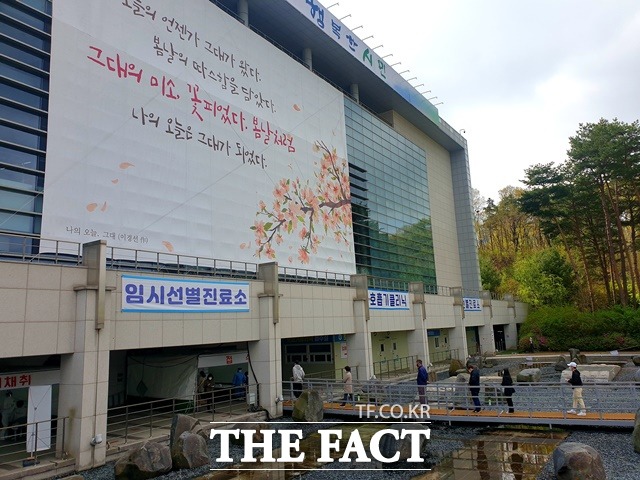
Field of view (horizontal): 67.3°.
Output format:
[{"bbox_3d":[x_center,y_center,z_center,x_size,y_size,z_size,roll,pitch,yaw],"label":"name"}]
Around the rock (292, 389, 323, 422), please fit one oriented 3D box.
[{"bbox_3d":[-0.479,6.521,19.035,1.191,1.159,0.950,-2,-10,-2],"label":"rock"}]

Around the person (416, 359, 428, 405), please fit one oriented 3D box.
[{"bbox_3d":[3.738,5.383,17.860,0.370,1.784,0.500,-8,-12,27],"label":"person"}]

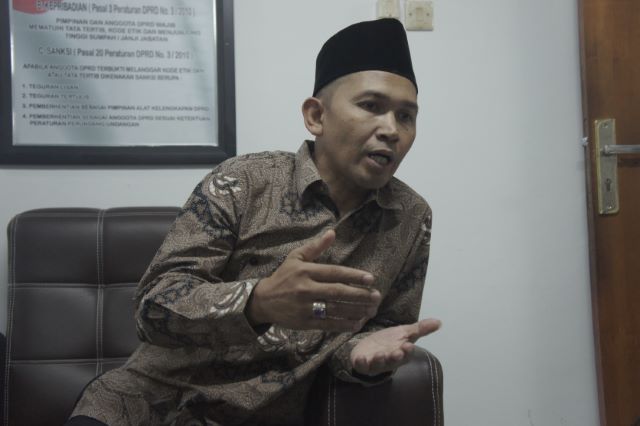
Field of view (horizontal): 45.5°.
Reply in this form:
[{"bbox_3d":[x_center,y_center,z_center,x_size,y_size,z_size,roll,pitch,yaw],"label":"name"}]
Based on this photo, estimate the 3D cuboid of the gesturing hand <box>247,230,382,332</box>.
[{"bbox_3d":[-0.006,0.092,1.020,0.180,0.130,0.085,5,-2,12],"label":"gesturing hand"}]

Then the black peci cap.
[{"bbox_3d":[0.072,-0.238,1.280,0.165,0.100,0.205,7,-17,-32],"label":"black peci cap"}]

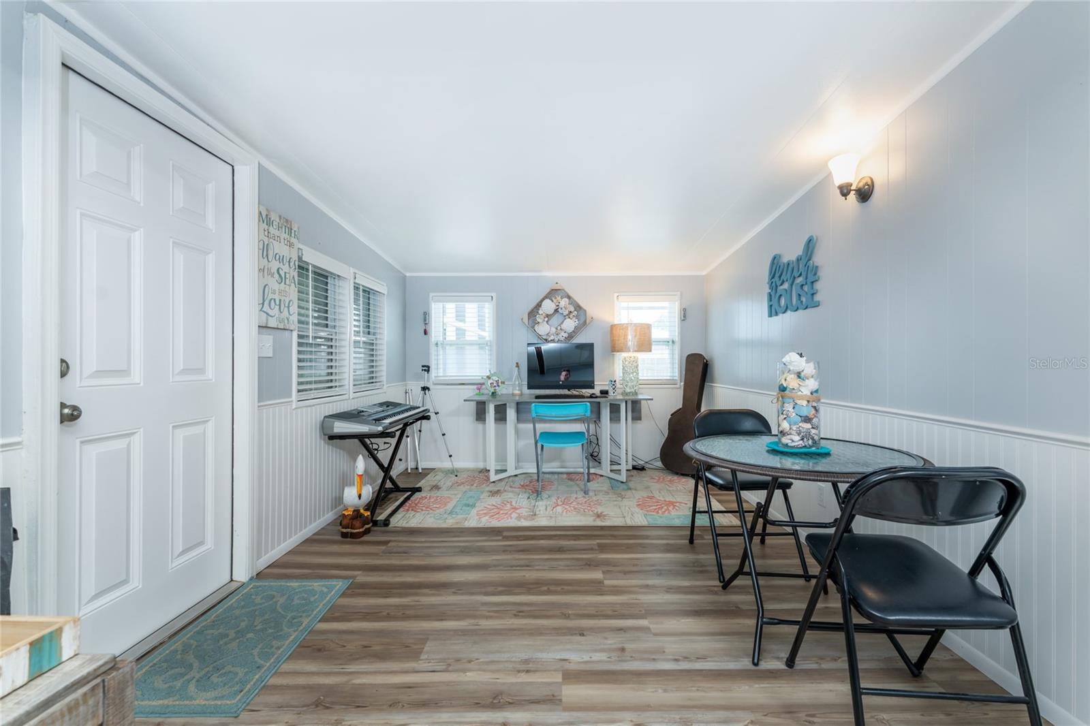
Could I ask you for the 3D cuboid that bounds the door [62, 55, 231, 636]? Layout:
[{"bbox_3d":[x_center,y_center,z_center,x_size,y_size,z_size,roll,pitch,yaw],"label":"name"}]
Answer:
[{"bbox_3d":[-1.551,0.054,1.719,0.045,2.010,0.790,0,0,2],"label":"door"}]

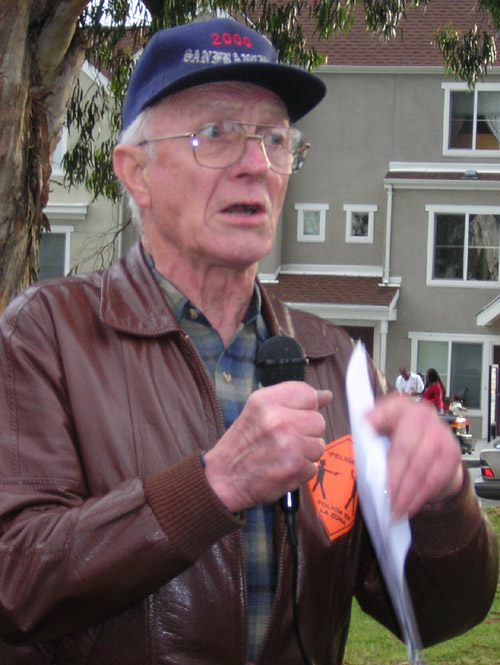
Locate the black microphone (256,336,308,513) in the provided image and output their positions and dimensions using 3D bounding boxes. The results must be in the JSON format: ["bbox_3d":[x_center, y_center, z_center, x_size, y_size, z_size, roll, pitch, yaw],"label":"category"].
[{"bbox_3d":[0.034,0.088,1.990,0.050,0.170,0.050,-3,-7,0],"label":"black microphone"}]

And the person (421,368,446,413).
[{"bbox_3d":[3.623,1.560,41.000,0.380,1.680,0.500,2,0,-16],"label":"person"}]

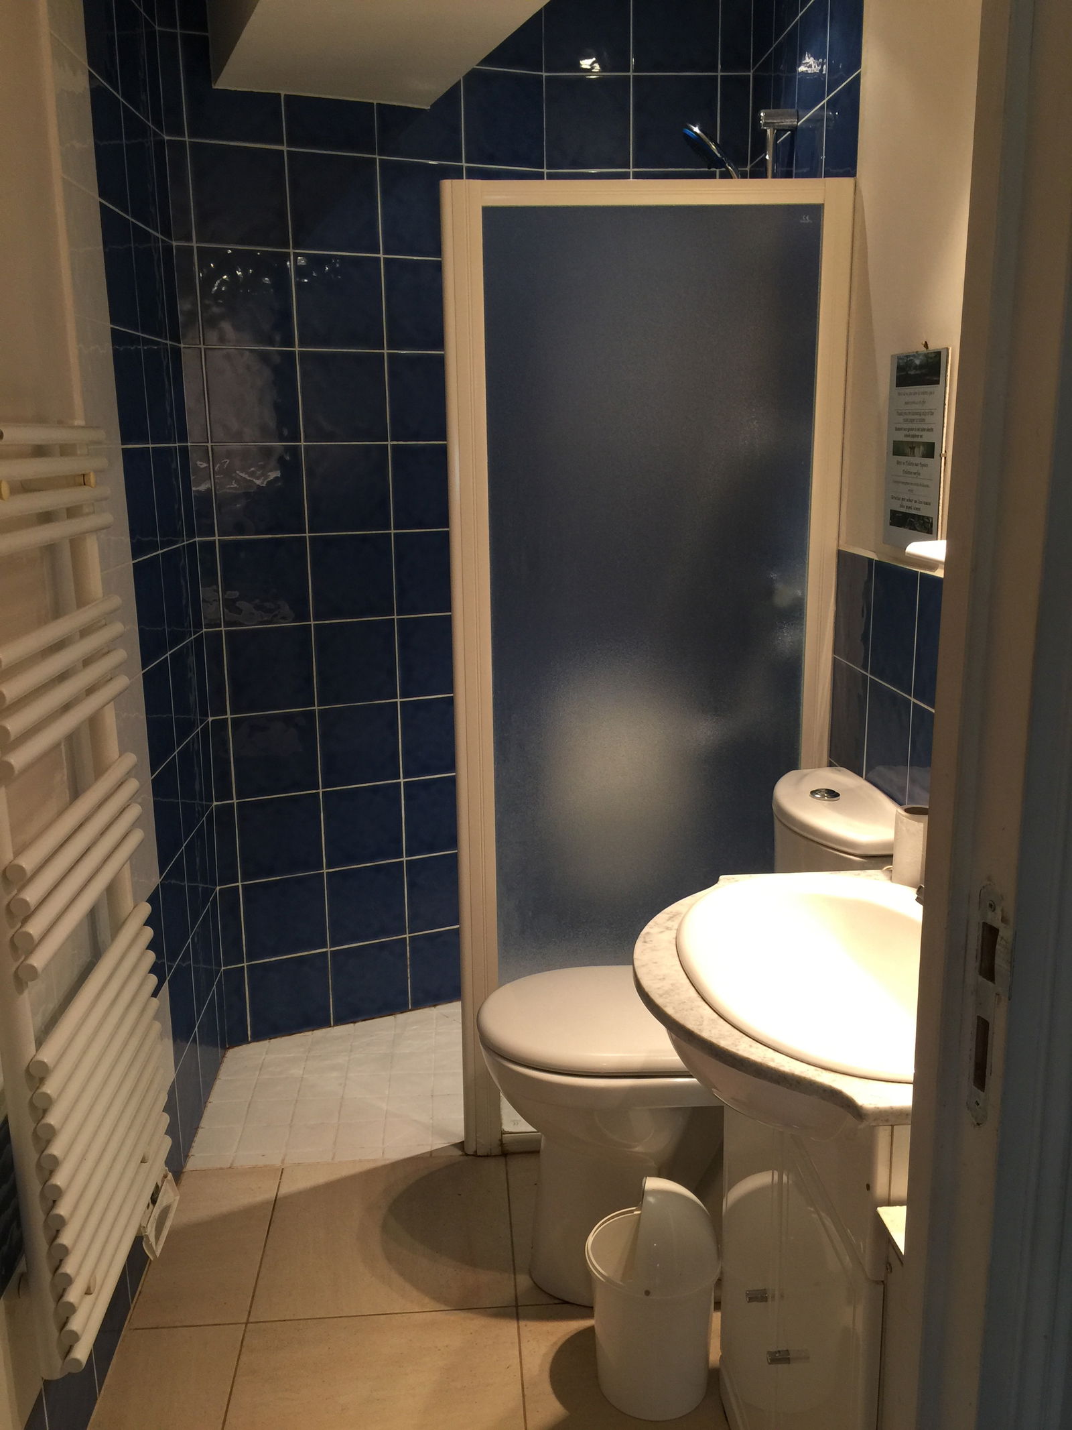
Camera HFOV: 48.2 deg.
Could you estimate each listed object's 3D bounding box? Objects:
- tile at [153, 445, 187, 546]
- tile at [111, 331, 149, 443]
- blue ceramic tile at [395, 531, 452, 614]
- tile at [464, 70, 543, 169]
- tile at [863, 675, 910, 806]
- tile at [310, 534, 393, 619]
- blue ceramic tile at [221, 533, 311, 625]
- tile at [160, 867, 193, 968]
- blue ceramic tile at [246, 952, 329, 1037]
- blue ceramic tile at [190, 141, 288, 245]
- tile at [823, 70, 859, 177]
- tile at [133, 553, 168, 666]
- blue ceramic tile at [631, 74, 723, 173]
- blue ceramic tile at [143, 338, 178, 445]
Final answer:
[{"bbox_3d":[-0.741,-0.438,2.401,0.012,0.200,0.200,-1,13,-3],"label":"tile"},{"bbox_3d":[-0.731,-0.586,2.154,0.010,0.198,0.197,-1,13,-3],"label":"tile"},{"bbox_3d":[-0.244,-0.342,2.868,0.200,0.200,0.010,-6,14,-24],"label":"blue ceramic tile"},{"bbox_3d":[-0.073,-1.349,2.717,0.200,0.200,0.012,-7,14,-24],"label":"tile"},{"bbox_3d":[0.587,0.052,1.986,0.010,0.198,0.198,-2,13,-4],"label":"tile"},{"bbox_3d":[-0.428,-0.322,2.782,0.200,0.200,0.010,-7,14,-24],"label":"tile"},{"bbox_3d":[-0.611,-0.301,2.700,0.200,0.200,0.010,-7,14,-24],"label":"blue ceramic tile"},{"bbox_3d":[-0.728,0.395,2.404,0.010,0.200,0.197,-1,13,-2],"label":"tile"},{"bbox_3d":[-0.595,0.677,2.905,0.198,0.198,0.010,-7,14,-24],"label":"blue ceramic tile"},{"bbox_3d":[-0.622,-1.088,2.518,0.200,0.200,0.012,-7,14,-24],"label":"blue ceramic tile"},{"bbox_3d":[0.547,-1.013,2.131,0.010,0.200,0.200,-2,13,-4],"label":"tile"},{"bbox_3d":[-0.729,-0.196,2.250,0.012,0.200,0.200,-1,13,-3],"label":"tile"},{"bbox_3d":[0.322,-1.351,2.735,0.198,0.198,0.010,-1,13,0],"label":"blue ceramic tile"},{"bbox_3d":[-0.746,-0.635,2.362,0.010,0.200,0.198,-1,13,-2],"label":"blue ceramic tile"}]

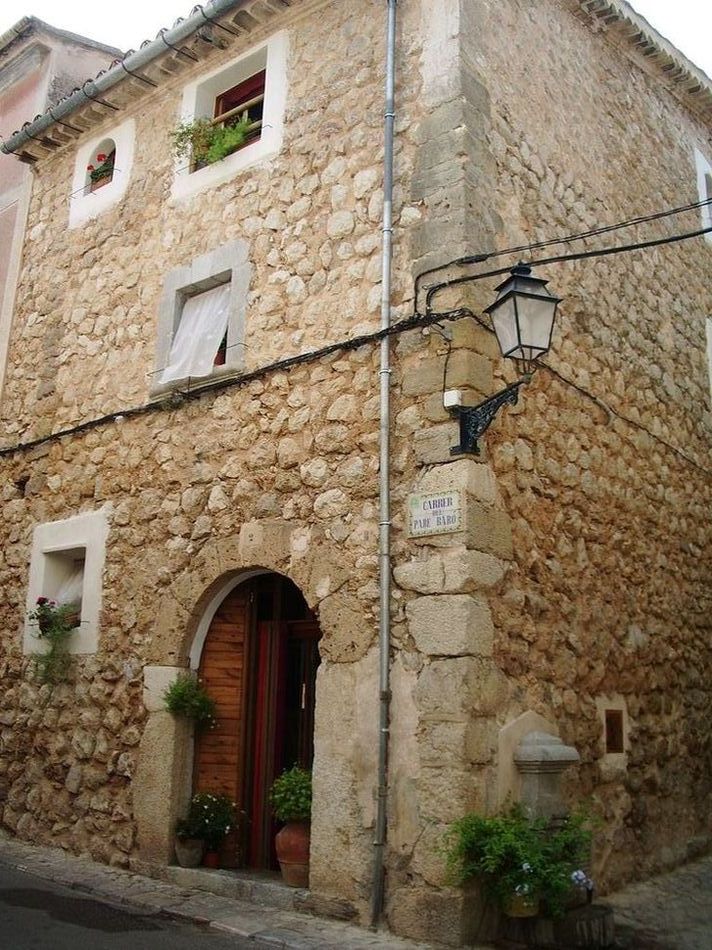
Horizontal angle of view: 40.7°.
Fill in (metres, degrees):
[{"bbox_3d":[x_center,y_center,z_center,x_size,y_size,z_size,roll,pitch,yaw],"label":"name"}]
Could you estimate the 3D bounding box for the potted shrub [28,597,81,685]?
[{"bbox_3d":[-3.428,1.843,10.726,0.720,0.920,0.360,-10,-18,38],"label":"potted shrub"}]

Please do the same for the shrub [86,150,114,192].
[{"bbox_3d":[-3.242,-3.897,12.329,0.440,0.560,0.270,-10,-18,38],"label":"shrub"}]

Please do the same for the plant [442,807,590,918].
[{"bbox_3d":[1.134,2.704,6.700,0.720,0.680,0.850,-10,-18,38],"label":"plant"}]

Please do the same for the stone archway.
[{"bbox_3d":[-0.879,2.062,8.864,2.955,3.275,0.370,-10,-18,38],"label":"stone archway"}]

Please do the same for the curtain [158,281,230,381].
[{"bbox_3d":[-1.733,-1.528,10.369,0.770,1.120,0.300,-10,-18,38],"label":"curtain"}]

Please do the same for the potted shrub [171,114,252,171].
[{"bbox_3d":[-1.595,-3.729,10.786,0.930,0.540,0.380,-10,-18,38],"label":"potted shrub"}]

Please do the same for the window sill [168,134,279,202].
[{"bbox_3d":[-1.390,-3.351,10.636,1.685,0.256,0.240,-10,-18,38],"label":"window sill"}]

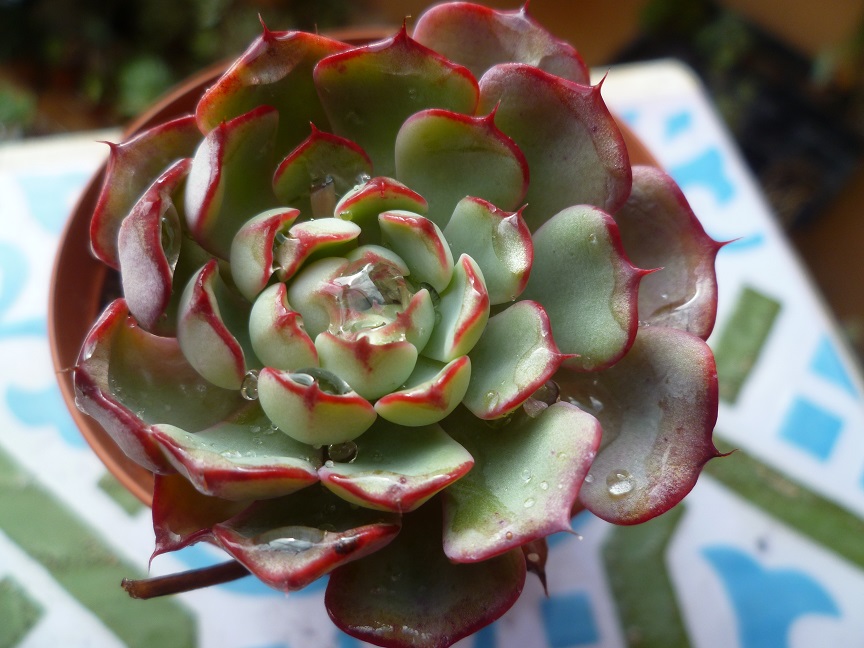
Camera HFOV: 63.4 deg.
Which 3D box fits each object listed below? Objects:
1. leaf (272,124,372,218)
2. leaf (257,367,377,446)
[{"bbox_3d":[-0.021,-0.027,0.160,0.022,0.035,0.008,-15,28,-7],"label":"leaf"},{"bbox_3d":[-0.024,0.017,0.147,0.025,0.018,0.011,15,98,6],"label":"leaf"}]

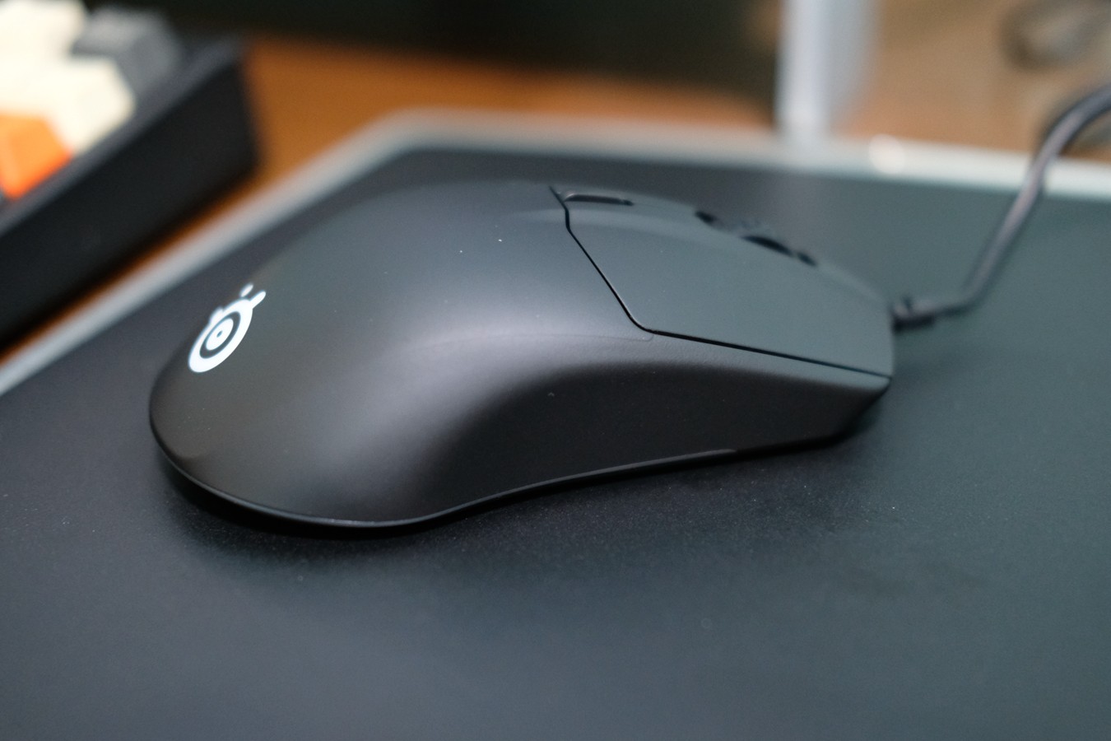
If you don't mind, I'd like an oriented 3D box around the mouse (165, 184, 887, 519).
[{"bbox_3d":[-0.005,-0.010,0.268,0.121,0.038,0.067,-8,25,-14],"label":"mouse"}]

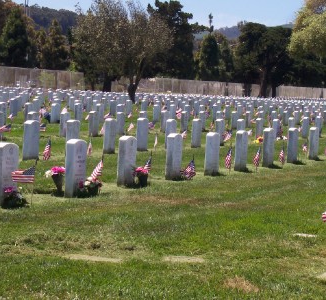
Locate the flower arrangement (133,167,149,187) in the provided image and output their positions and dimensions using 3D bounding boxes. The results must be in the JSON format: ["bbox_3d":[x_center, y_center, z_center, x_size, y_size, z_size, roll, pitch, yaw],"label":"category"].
[{"bbox_3d":[-0.253,0.318,15.100,0.190,0.240,0.180,2,3,0],"label":"flower arrangement"}]

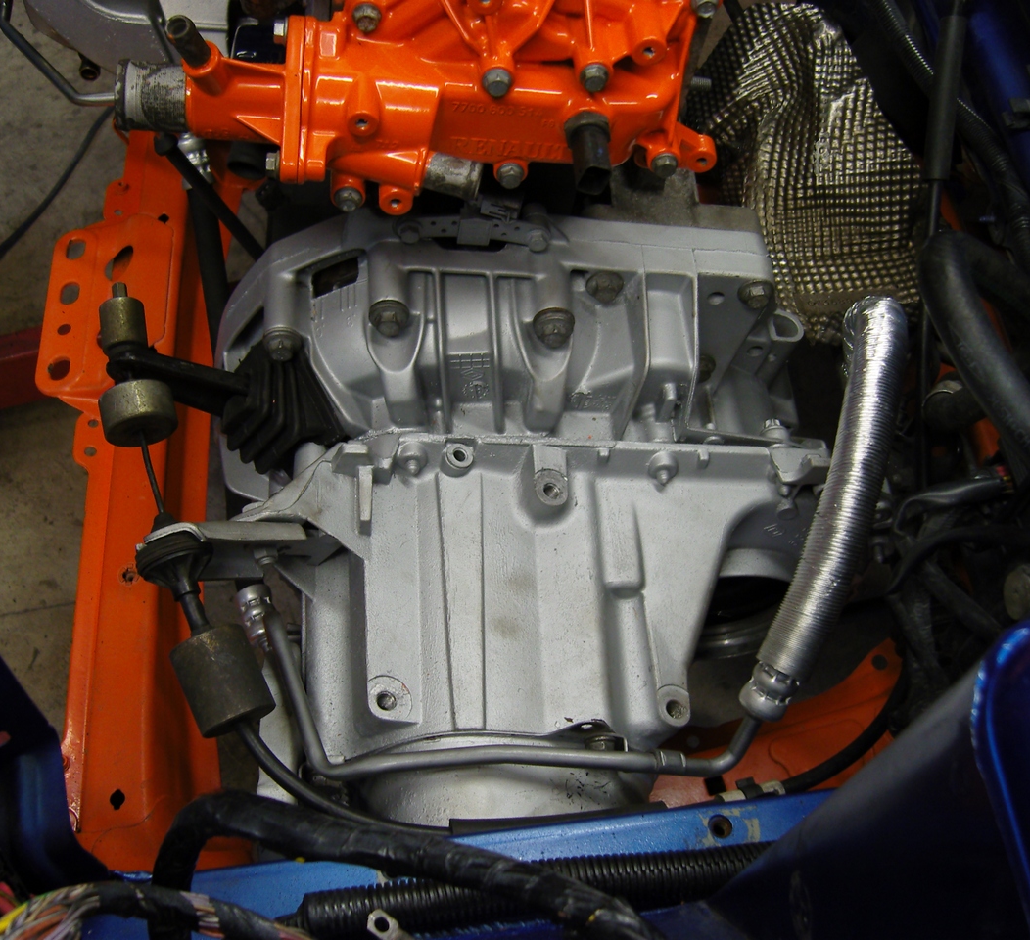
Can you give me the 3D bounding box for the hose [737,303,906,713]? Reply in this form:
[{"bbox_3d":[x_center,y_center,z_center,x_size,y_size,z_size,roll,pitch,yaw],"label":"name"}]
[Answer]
[{"bbox_3d":[0.166,0.018,0.645,0.045,0.230,0.050,14,13,8],"label":"hose"}]

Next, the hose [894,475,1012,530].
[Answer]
[{"bbox_3d":[0.302,0.022,0.854,0.085,0.026,0.030,1,58,-6],"label":"hose"}]

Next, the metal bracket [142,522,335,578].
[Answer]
[{"bbox_3d":[-0.169,0.049,0.761,0.122,0.048,0.026,1,58,-6],"label":"metal bracket"}]

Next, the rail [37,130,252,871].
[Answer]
[{"bbox_3d":[-0.317,-0.042,1.042,0.155,0.097,0.728,-3,58,-8],"label":"rail"}]

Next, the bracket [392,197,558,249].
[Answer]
[{"bbox_3d":[-0.028,-0.170,0.852,0.112,0.034,0.024,1,58,-6],"label":"bracket"}]

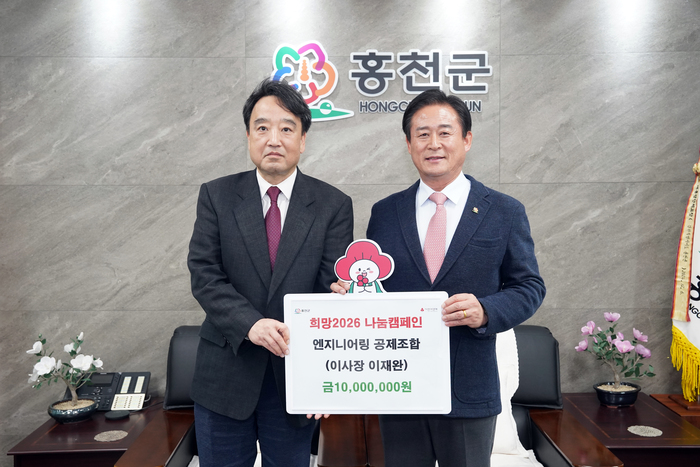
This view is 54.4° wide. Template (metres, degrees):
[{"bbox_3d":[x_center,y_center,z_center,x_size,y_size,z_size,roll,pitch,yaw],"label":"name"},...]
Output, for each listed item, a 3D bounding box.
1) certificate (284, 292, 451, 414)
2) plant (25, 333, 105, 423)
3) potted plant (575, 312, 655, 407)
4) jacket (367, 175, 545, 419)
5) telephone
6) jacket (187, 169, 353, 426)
[{"bbox_3d":[0.044,0.302,1.725,0.420,0.308,0.018,-1,1,4],"label":"certificate"},{"bbox_3d":[-1.204,0.597,2.880,0.320,0.355,0.240,-1,3,-8],"label":"plant"},{"bbox_3d":[1.196,0.568,3.079,0.345,0.395,0.260,0,3,3],"label":"potted plant"},{"bbox_3d":[0.300,0.170,1.930,0.485,0.680,0.340,0,3,13],"label":"jacket"},{"bbox_3d":[-1.091,0.702,3.055,0.345,0.130,0.210,0,3,-5],"label":"telephone"},{"bbox_3d":[-0.229,0.172,1.930,0.470,0.715,0.340,-1,3,-9],"label":"jacket"}]

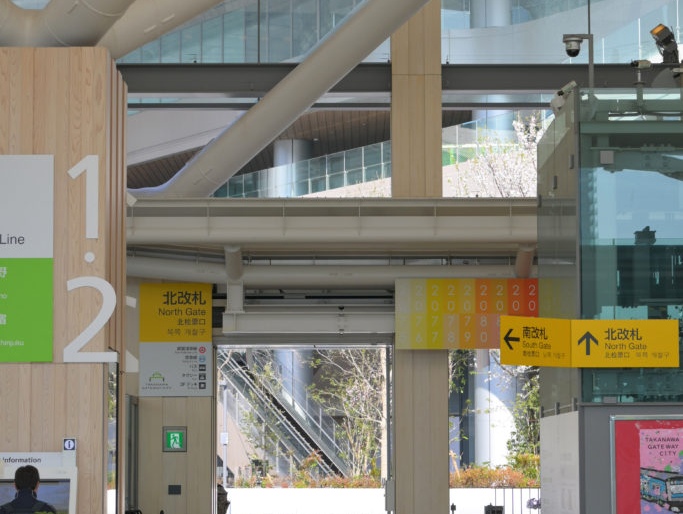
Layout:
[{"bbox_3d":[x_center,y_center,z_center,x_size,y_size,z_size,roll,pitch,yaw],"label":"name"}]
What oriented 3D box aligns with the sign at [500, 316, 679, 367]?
[{"bbox_3d":[2.028,0.720,17.878,1.676,0.402,0.429,2,-6,-18],"label":"sign"}]

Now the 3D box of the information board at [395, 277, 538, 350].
[{"bbox_3d":[1.589,0.713,27.051,1.819,0.919,0.080,0,-5,0],"label":"information board"}]

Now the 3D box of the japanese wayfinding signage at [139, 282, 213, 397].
[{"bbox_3d":[-2.081,1.050,26.891,0.913,1.442,0.080,0,-5,0],"label":"japanese wayfinding signage"}]

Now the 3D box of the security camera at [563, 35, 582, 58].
[{"bbox_3d":[2.047,-1.862,18.865,0.172,0.199,0.172,0,-5,0],"label":"security camera"}]

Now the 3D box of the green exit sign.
[{"bbox_3d":[-2.090,2.295,26.837,0.309,0.319,0.060,0,-5,0],"label":"green exit sign"}]

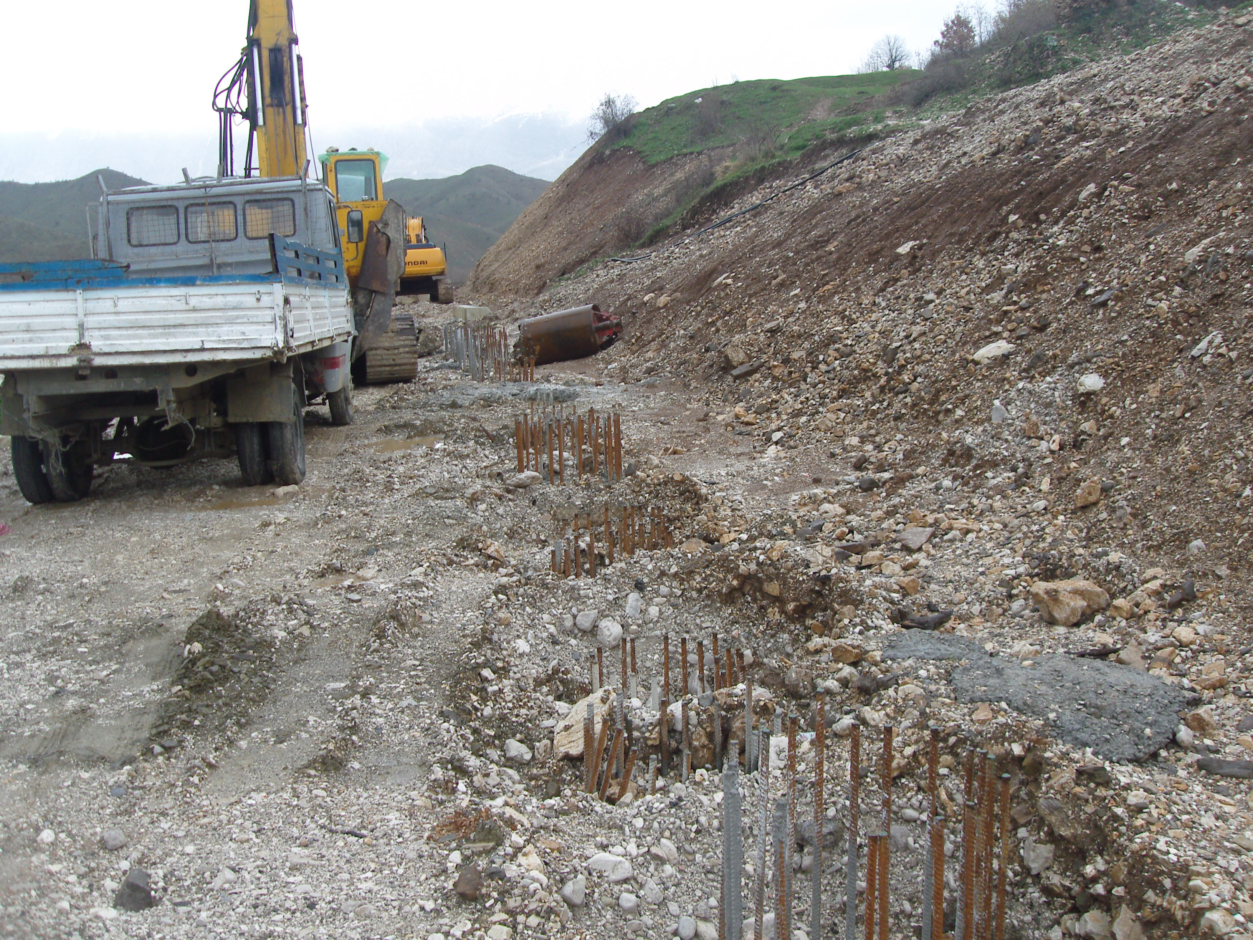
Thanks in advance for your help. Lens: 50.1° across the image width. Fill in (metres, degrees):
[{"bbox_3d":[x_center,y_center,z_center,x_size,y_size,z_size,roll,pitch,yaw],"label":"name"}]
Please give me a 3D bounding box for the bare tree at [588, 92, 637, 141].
[{"bbox_3d":[-0.700,-17.900,68.000,2.500,2.450,2.300,0,9,0],"label":"bare tree"}]

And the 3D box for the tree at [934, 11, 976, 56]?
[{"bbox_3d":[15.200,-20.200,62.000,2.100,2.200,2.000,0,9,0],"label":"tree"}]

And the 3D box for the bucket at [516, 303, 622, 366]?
[{"bbox_3d":[-0.845,-2.133,21.110,1.620,0.780,0.780,-11,6,14],"label":"bucket"}]

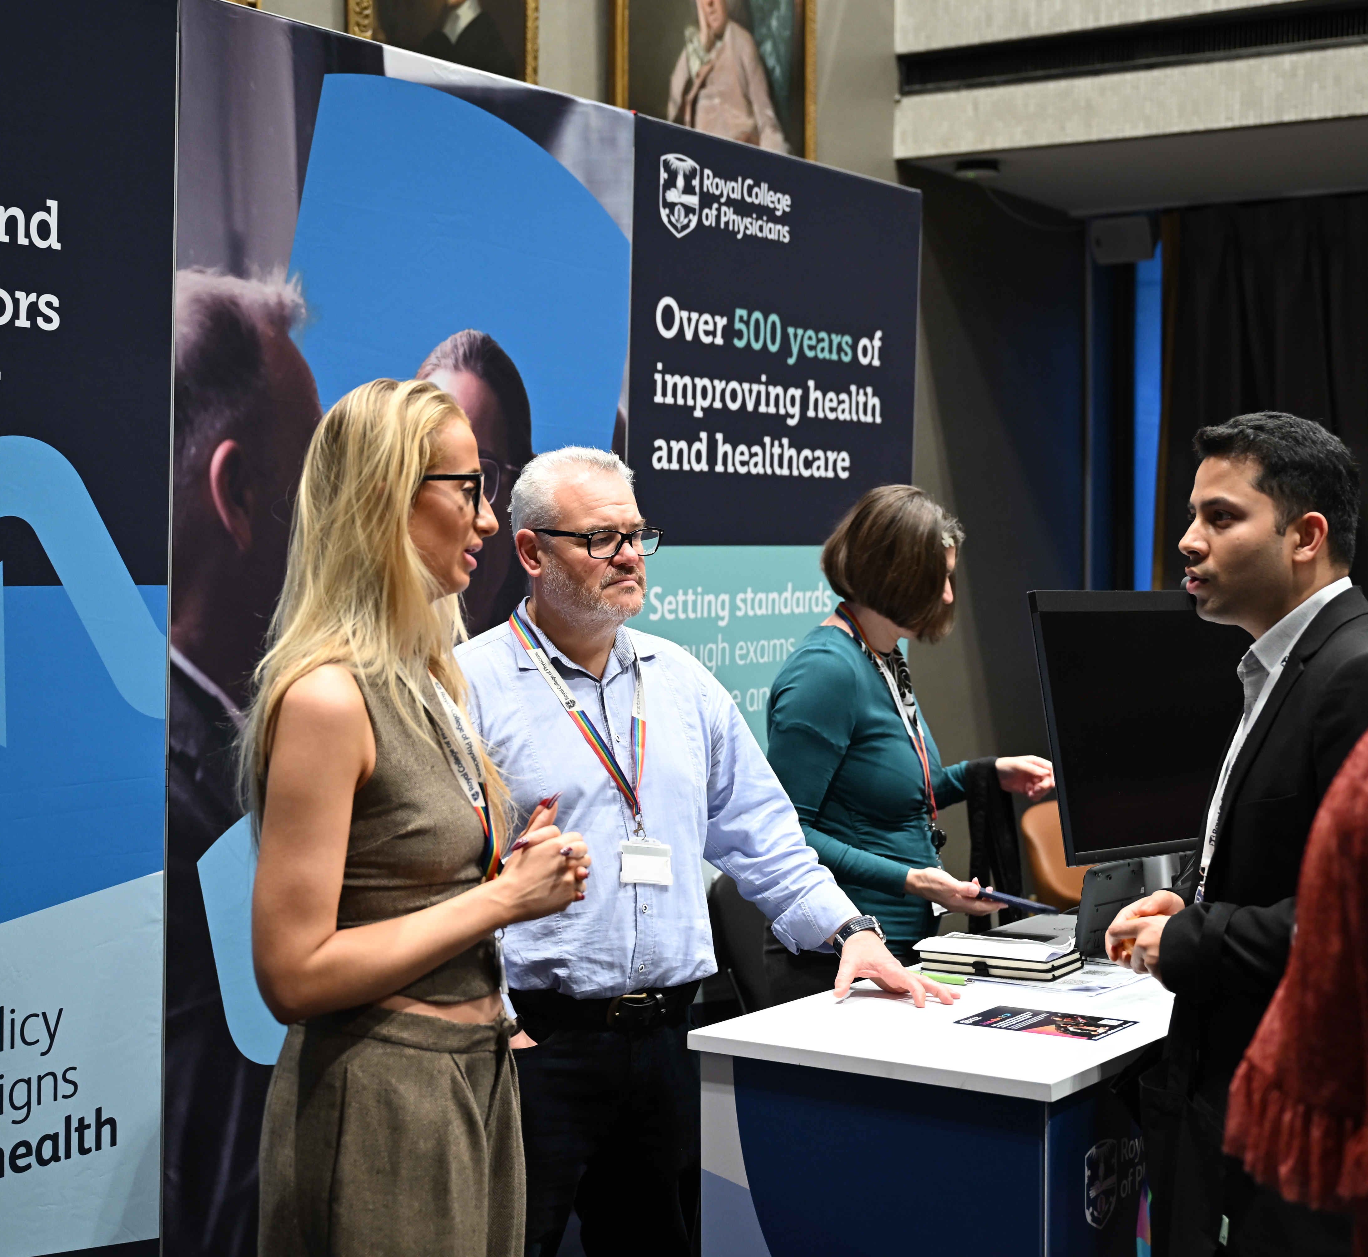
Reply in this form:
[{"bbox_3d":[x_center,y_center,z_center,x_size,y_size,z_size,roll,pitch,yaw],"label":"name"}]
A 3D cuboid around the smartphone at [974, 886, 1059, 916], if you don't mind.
[{"bbox_3d":[0.504,0.413,3.420,0.152,0.010,0.074,15,-4,17],"label":"smartphone"}]

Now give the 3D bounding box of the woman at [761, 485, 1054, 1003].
[{"bbox_3d":[0.369,0.624,3.622,0.460,1.700,0.480,0,2,18],"label":"woman"}]

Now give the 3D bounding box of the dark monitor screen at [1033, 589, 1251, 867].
[{"bbox_3d":[0.758,0.144,3.461,0.620,0.395,0.050,-1,-9,-40],"label":"dark monitor screen"}]

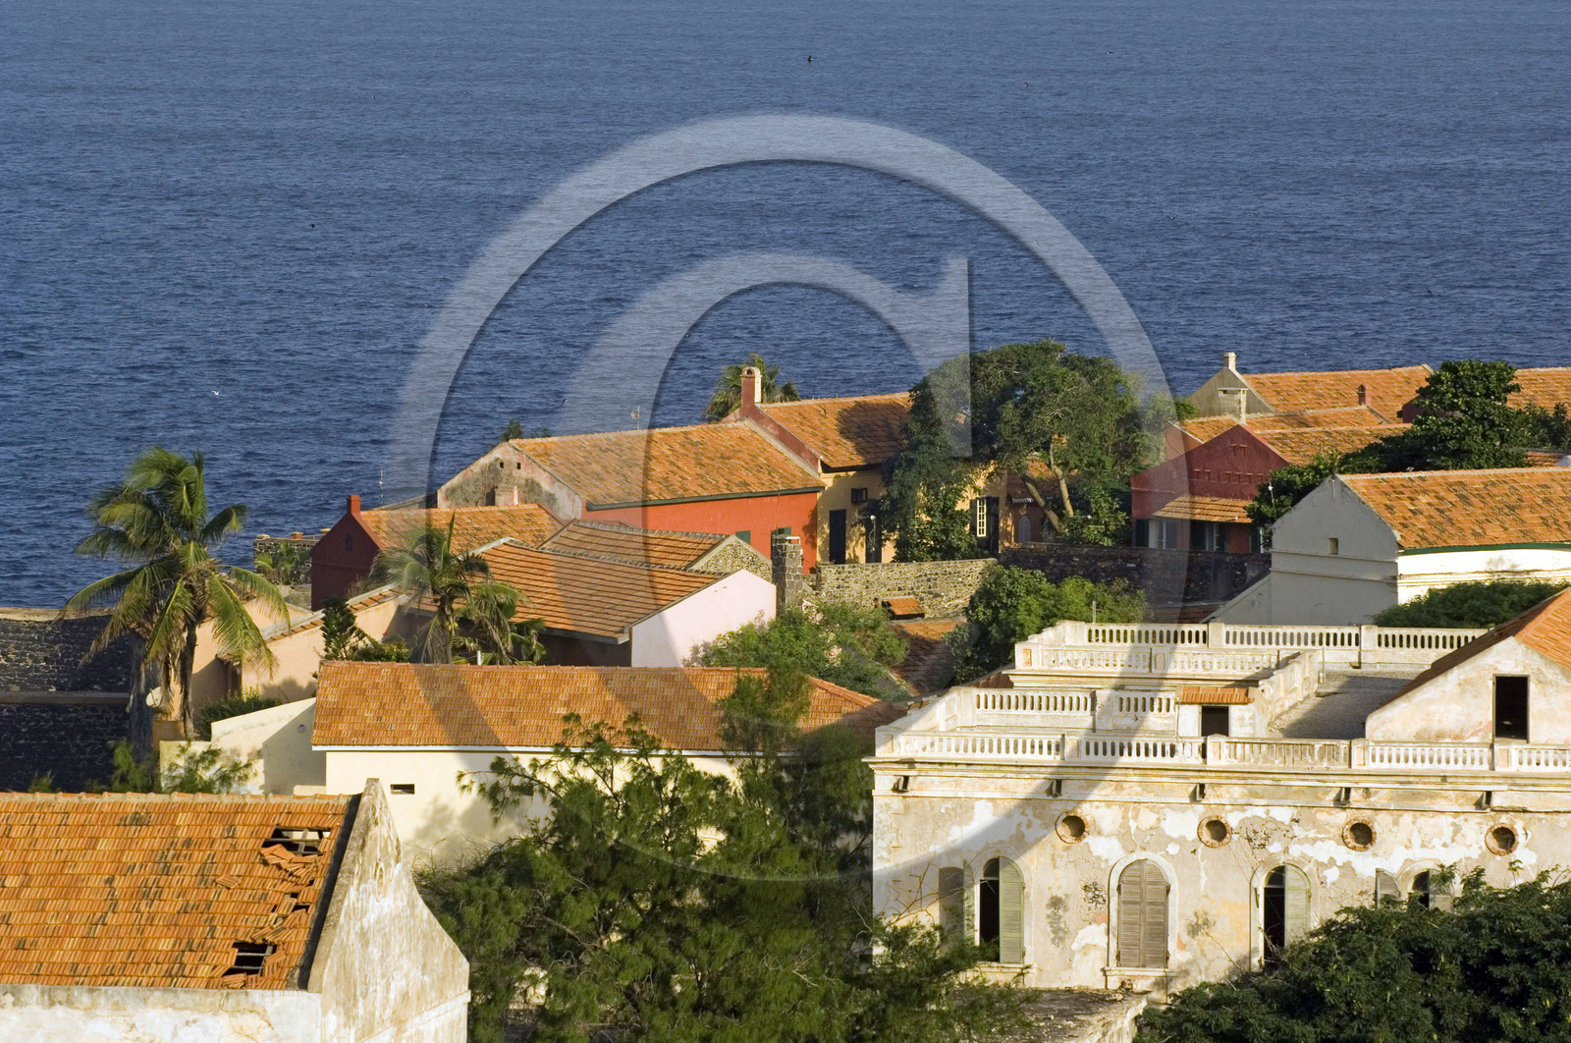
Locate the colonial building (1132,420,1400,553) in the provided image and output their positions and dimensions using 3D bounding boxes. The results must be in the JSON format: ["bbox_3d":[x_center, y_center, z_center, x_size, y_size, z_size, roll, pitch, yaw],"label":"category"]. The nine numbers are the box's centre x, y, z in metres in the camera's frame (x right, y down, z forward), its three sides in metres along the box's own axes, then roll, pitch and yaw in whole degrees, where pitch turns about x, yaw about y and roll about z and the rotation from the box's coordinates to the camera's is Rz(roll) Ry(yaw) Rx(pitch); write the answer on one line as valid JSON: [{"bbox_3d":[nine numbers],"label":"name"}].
[{"bbox_3d":[20.464,-1.016,432.464,9.600,5.600,10.300,-3,5,-40],"label":"colonial building"}]

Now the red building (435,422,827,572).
[{"bbox_3d":[-5.959,-0.818,432.553,7.500,5.500,14.000,3,5,41],"label":"red building"}]

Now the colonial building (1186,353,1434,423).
[{"bbox_3d":[23.479,-3.941,482.740,11.600,7.100,6.400,-3,5,-41],"label":"colonial building"}]

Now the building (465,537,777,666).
[{"bbox_3d":[-6.051,3.459,365.799,5.800,4.700,13.500,-2,4,-28],"label":"building"}]

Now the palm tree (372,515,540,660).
[{"bbox_3d":[-10.227,2.811,343.200,5.040,5.900,4.800,0,4,0],"label":"palm tree"}]

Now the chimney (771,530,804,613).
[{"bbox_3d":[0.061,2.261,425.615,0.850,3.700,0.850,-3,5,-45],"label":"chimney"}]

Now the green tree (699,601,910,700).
[{"bbox_3d":[0.567,4.203,331.125,6.290,3.700,5.000,0,4,0],"label":"green tree"}]

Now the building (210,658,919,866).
[{"bbox_3d":[-4.699,6.821,305.000,17.800,5.700,7.200,1,4,12],"label":"building"}]

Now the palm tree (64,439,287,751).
[{"bbox_3d":[-19.031,2.357,347.294,6.900,9.370,6.400,0,4,0],"label":"palm tree"}]

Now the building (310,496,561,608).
[{"bbox_3d":[-11.284,1.335,374.497,7.800,4.600,5.200,-3,5,-37],"label":"building"}]

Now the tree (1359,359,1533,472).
[{"bbox_3d":[23.445,-1.093,395.295,6.300,9.390,6.000,0,4,0],"label":"tree"}]

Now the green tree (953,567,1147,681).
[{"bbox_3d":[8.211,3.536,345.146,6.020,4.300,5.300,0,4,0],"label":"green tree"}]

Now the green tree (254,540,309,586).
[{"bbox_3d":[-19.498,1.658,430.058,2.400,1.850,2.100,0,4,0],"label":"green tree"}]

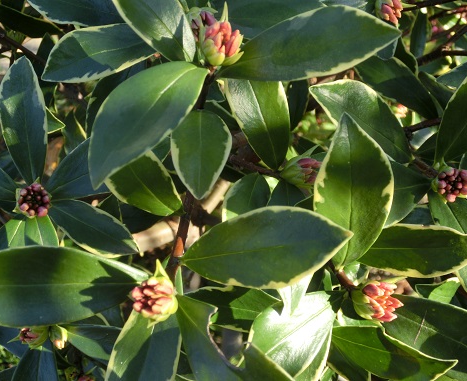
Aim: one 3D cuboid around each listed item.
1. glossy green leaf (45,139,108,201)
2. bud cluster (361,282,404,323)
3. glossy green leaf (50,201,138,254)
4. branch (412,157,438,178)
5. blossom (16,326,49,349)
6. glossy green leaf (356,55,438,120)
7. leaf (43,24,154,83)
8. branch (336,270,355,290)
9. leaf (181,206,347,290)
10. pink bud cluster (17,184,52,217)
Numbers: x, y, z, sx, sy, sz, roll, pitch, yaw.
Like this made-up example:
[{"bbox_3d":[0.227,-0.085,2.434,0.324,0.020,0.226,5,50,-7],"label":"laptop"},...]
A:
[{"bbox_3d":[-0.099,-0.013,0.375,0.064,0.010,0.035,-30,69,-5],"label":"glossy green leaf"},{"bbox_3d":[0.078,0.059,0.285,0.020,0.019,0.019,22,34,37],"label":"bud cluster"},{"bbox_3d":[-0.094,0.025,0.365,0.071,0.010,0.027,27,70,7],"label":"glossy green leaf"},{"bbox_3d":[0.122,-0.015,0.345,0.005,0.005,0.021,-42,62,-18],"label":"branch"},{"bbox_3d":[-0.140,0.101,0.380,0.023,0.019,0.019,-8,5,-38],"label":"blossom"},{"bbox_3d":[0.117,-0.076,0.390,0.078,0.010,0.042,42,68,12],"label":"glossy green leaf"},{"bbox_3d":[-0.082,-0.089,0.355,0.090,0.013,0.036,-14,70,-6],"label":"leaf"},{"bbox_3d":[0.060,0.048,0.290,0.005,0.005,0.014,-14,51,-37],"label":"branch"},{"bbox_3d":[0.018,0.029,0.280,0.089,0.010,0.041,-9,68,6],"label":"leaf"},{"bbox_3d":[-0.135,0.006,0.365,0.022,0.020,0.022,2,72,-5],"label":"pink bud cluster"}]

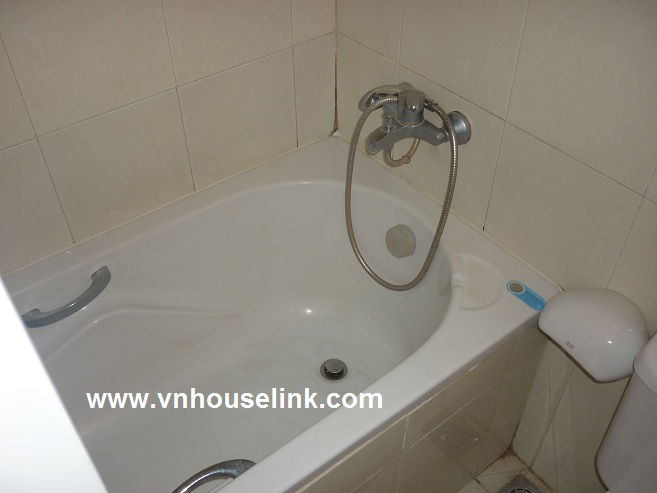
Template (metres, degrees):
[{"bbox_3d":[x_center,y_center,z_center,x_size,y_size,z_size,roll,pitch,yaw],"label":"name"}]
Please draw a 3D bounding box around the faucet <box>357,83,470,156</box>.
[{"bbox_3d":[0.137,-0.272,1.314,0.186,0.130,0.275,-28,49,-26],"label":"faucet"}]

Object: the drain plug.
[{"bbox_3d":[0.015,0.320,1.635,0.071,0.026,0.071,0,43,0],"label":"drain plug"}]

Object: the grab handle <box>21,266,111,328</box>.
[{"bbox_3d":[-0.547,0.113,1.329,0.215,0.042,0.064,-28,49,-26],"label":"grab handle"}]

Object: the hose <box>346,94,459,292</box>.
[{"bbox_3d":[0.157,-0.113,1.419,0.260,0.470,0.150,31,52,30],"label":"hose"}]

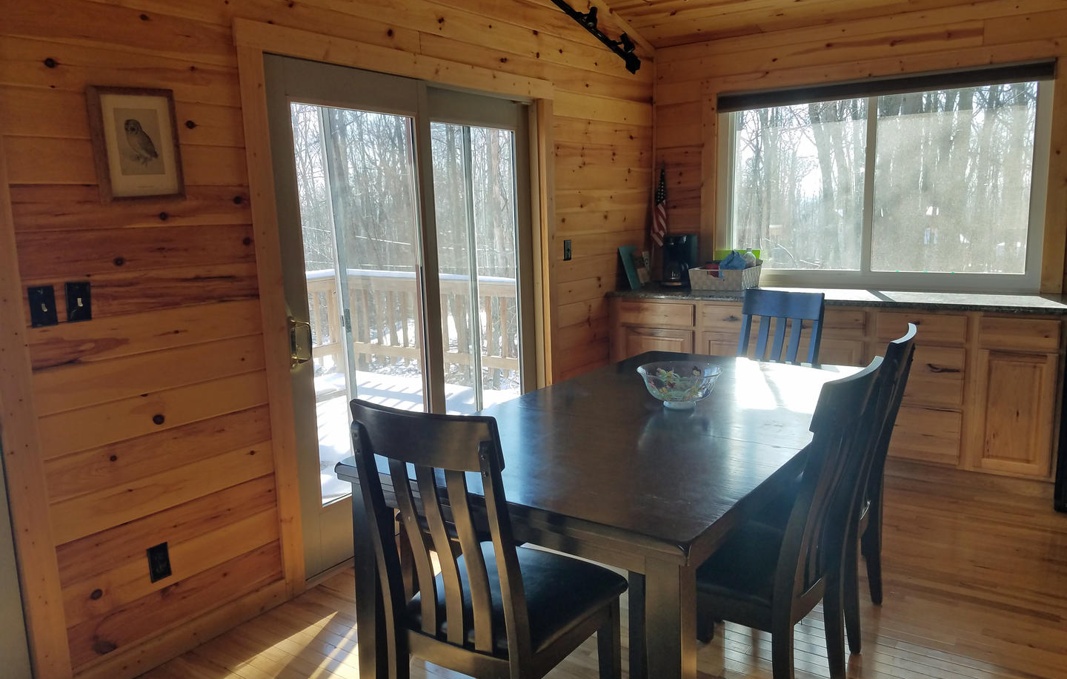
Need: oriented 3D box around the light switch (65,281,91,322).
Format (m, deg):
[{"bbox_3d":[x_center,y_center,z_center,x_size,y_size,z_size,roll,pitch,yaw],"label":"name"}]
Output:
[{"bbox_3d":[-1.343,-0.110,2.370,0.020,0.116,0.071,4,11,34],"label":"light switch"}]

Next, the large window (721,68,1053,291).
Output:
[{"bbox_3d":[1.974,-0.909,4.750,1.810,1.205,0.110,4,11,34],"label":"large window"}]

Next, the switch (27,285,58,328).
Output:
[{"bbox_3d":[-1.399,-0.094,2.289,0.020,0.116,0.071,4,11,34],"label":"switch"}]

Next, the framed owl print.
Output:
[{"bbox_3d":[-1.224,-0.601,2.481,0.030,0.338,0.263,4,11,34],"label":"framed owl print"}]

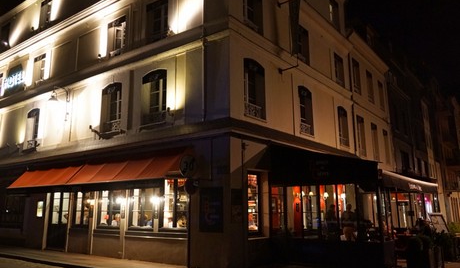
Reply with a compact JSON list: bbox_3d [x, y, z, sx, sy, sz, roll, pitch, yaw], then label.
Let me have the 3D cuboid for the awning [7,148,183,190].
[{"bbox_3d":[-5.167,1.321,11.905,9.000,0.930,0.900,-8,-14,33],"label":"awning"}]

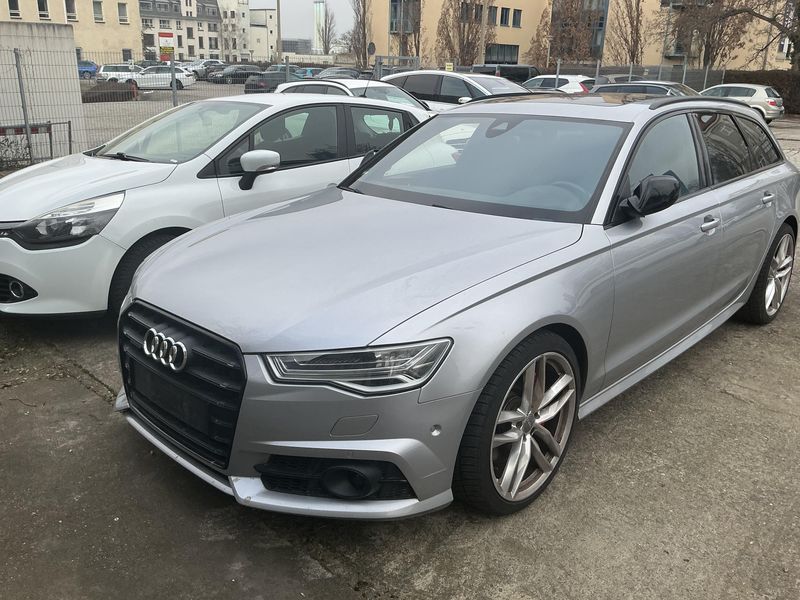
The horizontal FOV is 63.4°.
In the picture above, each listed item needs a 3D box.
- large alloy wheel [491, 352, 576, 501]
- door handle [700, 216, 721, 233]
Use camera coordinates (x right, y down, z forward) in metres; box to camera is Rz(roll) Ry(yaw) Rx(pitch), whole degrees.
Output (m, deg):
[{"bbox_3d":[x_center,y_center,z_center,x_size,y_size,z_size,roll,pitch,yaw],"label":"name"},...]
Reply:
[{"bbox_3d":[0.415,0.432,2.378,0.220,0.550,0.550,17,24,42],"label":"large alloy wheel"},{"bbox_3d":[1.518,-0.369,3.160,0.060,0.050,0.235,17,24,42],"label":"door handle"}]

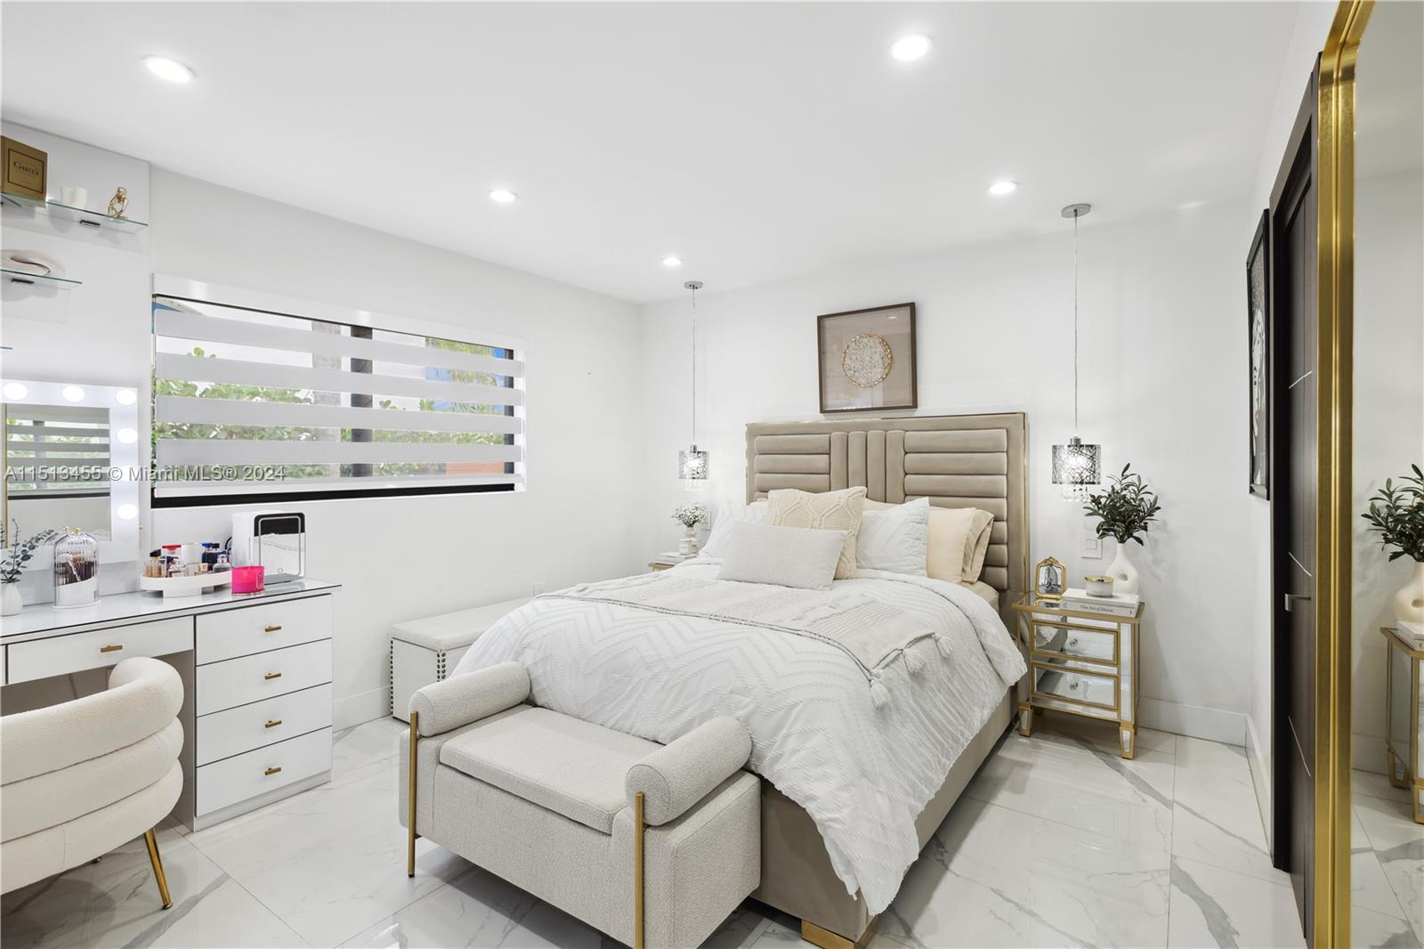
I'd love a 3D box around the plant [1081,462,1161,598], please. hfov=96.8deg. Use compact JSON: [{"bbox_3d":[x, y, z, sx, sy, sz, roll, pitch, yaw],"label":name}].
[{"bbox_3d":[1.870,0.260,2.876,0.300,0.600,0.260,0,1,37],"label":"plant"}]

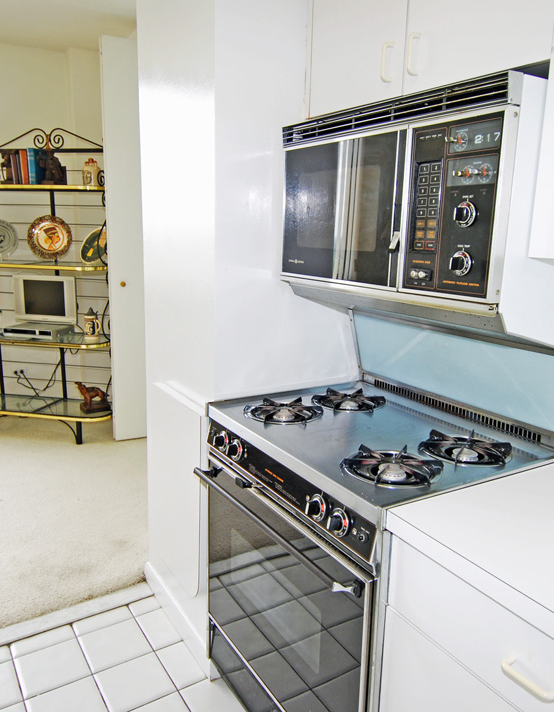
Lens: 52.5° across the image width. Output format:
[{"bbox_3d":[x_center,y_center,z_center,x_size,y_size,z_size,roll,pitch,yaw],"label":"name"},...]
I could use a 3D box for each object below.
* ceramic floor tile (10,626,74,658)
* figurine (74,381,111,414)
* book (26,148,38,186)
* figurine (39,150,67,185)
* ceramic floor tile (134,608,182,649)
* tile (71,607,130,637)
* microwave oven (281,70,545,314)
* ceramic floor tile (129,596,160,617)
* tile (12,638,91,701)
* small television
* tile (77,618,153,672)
[{"bbox_3d":[-0.819,1.008,1.978,0.204,0.010,0.074,-6,14,-31],"label":"ceramic floor tile"},{"bbox_3d":[-1.296,0.293,3.970,0.200,0.215,0.112,-6,14,-34],"label":"figurine"},{"bbox_3d":[-1.745,-1.372,4.080,0.055,0.250,0.175,4,12,9],"label":"book"},{"bbox_3d":[-1.451,-1.202,3.623,0.115,0.232,0.140,4,12,10],"label":"figurine"},{"bbox_3d":[-0.433,1.002,2.056,0.104,0.010,0.203,-6,14,-31],"label":"ceramic floor tile"},{"bbox_3d":[-0.643,0.989,2.089,0.206,0.010,0.076,-6,14,-31],"label":"tile"},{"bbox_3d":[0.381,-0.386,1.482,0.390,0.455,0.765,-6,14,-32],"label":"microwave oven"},{"bbox_3d":[-0.510,0.974,2.176,0.107,0.010,0.082,-6,14,-31],"label":"ceramic floor tile"},{"bbox_3d":[-0.740,1.028,1.856,0.203,0.010,0.206,-6,14,-32],"label":"tile"},{"bbox_3d":[-1.575,-0.385,3.879,0.460,0.330,0.080,4,12,10],"label":"small television"},{"bbox_3d":[-0.567,1.016,1.973,0.207,0.010,0.202,-6,14,-31],"label":"tile"}]

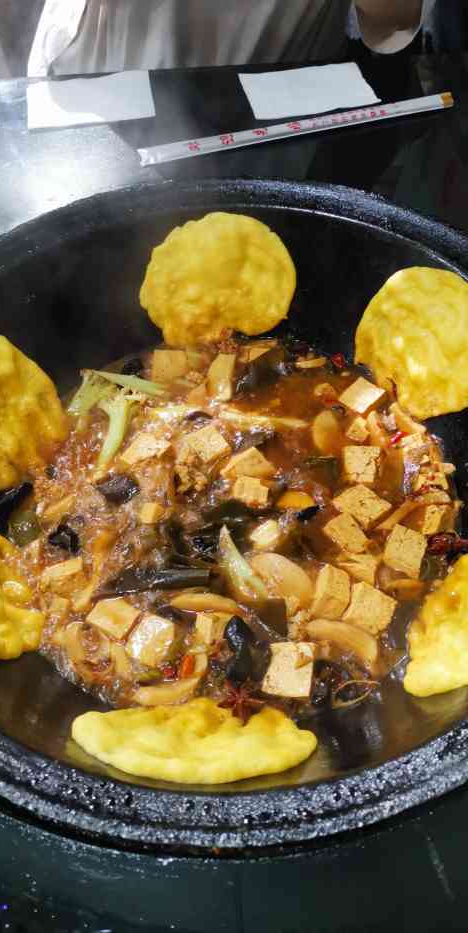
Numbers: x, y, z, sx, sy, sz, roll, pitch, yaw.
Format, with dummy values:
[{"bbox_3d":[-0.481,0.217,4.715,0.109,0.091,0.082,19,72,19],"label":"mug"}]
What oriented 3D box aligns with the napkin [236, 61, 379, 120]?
[{"bbox_3d":[0.062,-0.316,0.604,0.103,0.004,0.072,-10,55,-6],"label":"napkin"}]

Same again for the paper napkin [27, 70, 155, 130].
[{"bbox_3d":[-0.118,-0.305,0.600,0.103,0.004,0.074,-9,55,-5],"label":"paper napkin"}]

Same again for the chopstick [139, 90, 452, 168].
[{"bbox_3d":[0.053,-0.261,0.561,0.257,0.009,0.019,-15,56,-9],"label":"chopstick"}]

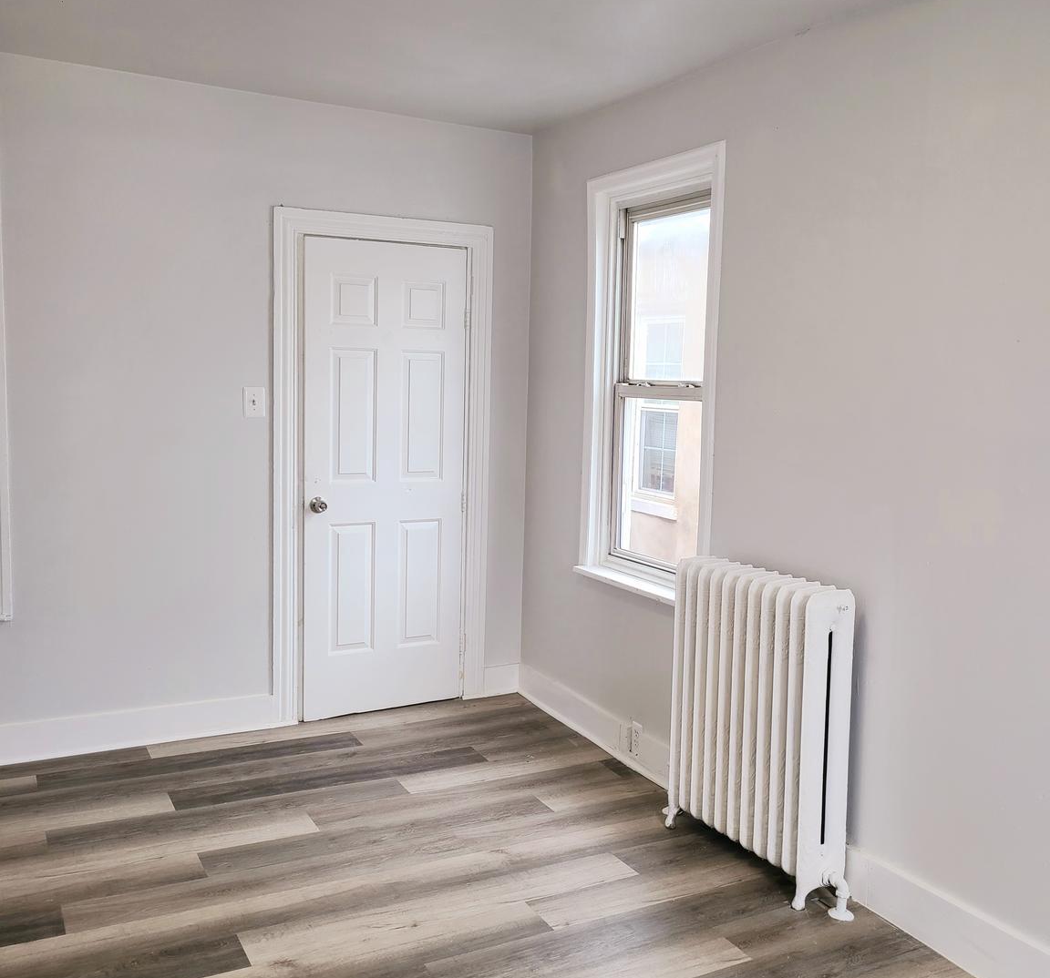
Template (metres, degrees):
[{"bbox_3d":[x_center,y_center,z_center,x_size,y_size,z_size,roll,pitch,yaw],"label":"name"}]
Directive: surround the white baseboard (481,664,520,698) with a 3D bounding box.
[{"bbox_3d":[-0.112,0.917,5.039,0.188,0.145,0.020,-2,7,-28],"label":"white baseboard"}]

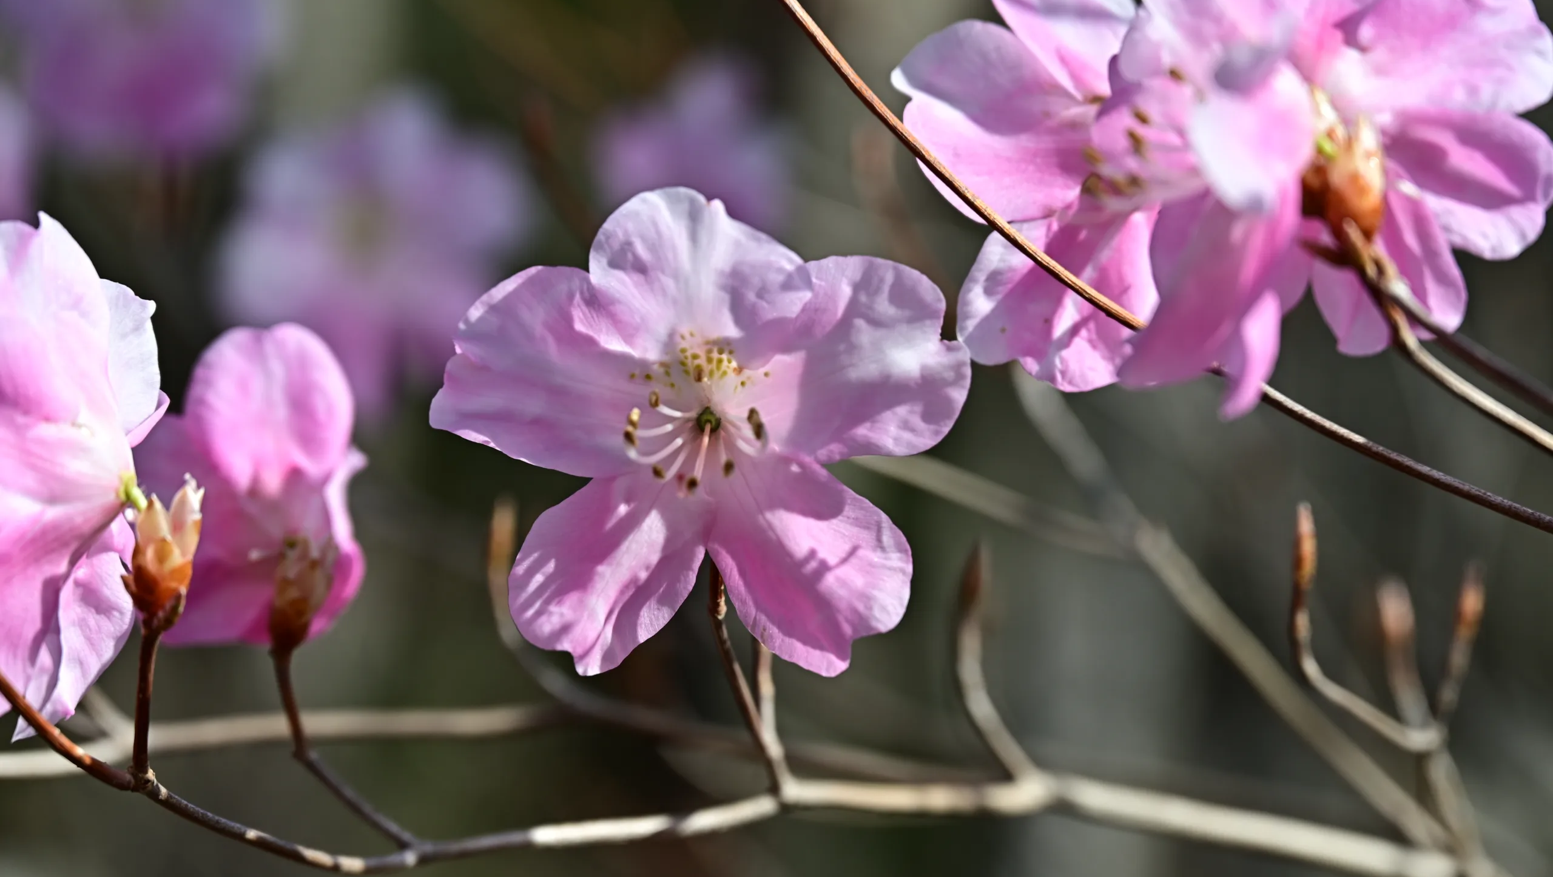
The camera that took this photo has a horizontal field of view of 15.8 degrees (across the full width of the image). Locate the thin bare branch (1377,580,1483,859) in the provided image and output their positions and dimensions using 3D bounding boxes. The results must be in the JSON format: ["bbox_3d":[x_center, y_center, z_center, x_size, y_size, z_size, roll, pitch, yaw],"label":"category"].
[{"bbox_3d":[0.072,0.031,0.620,0.012,0.030,0.011,0,0,0],"label":"thin bare branch"}]

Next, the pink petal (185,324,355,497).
[{"bbox_3d":[-0.053,-0.003,0.582,0.018,0.018,0.008,0,0,0],"label":"pink petal"}]

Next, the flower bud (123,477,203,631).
[{"bbox_3d":[-0.062,0.012,0.567,0.008,0.015,0.008,7,0,0],"label":"flower bud"}]

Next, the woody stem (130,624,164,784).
[{"bbox_3d":[-0.064,0.027,0.567,0.003,0.016,0.003,2,0,0],"label":"woody stem"}]

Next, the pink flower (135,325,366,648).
[{"bbox_3d":[-0.055,0.005,0.592,0.025,0.034,0.028,0,0,-21],"label":"pink flower"}]

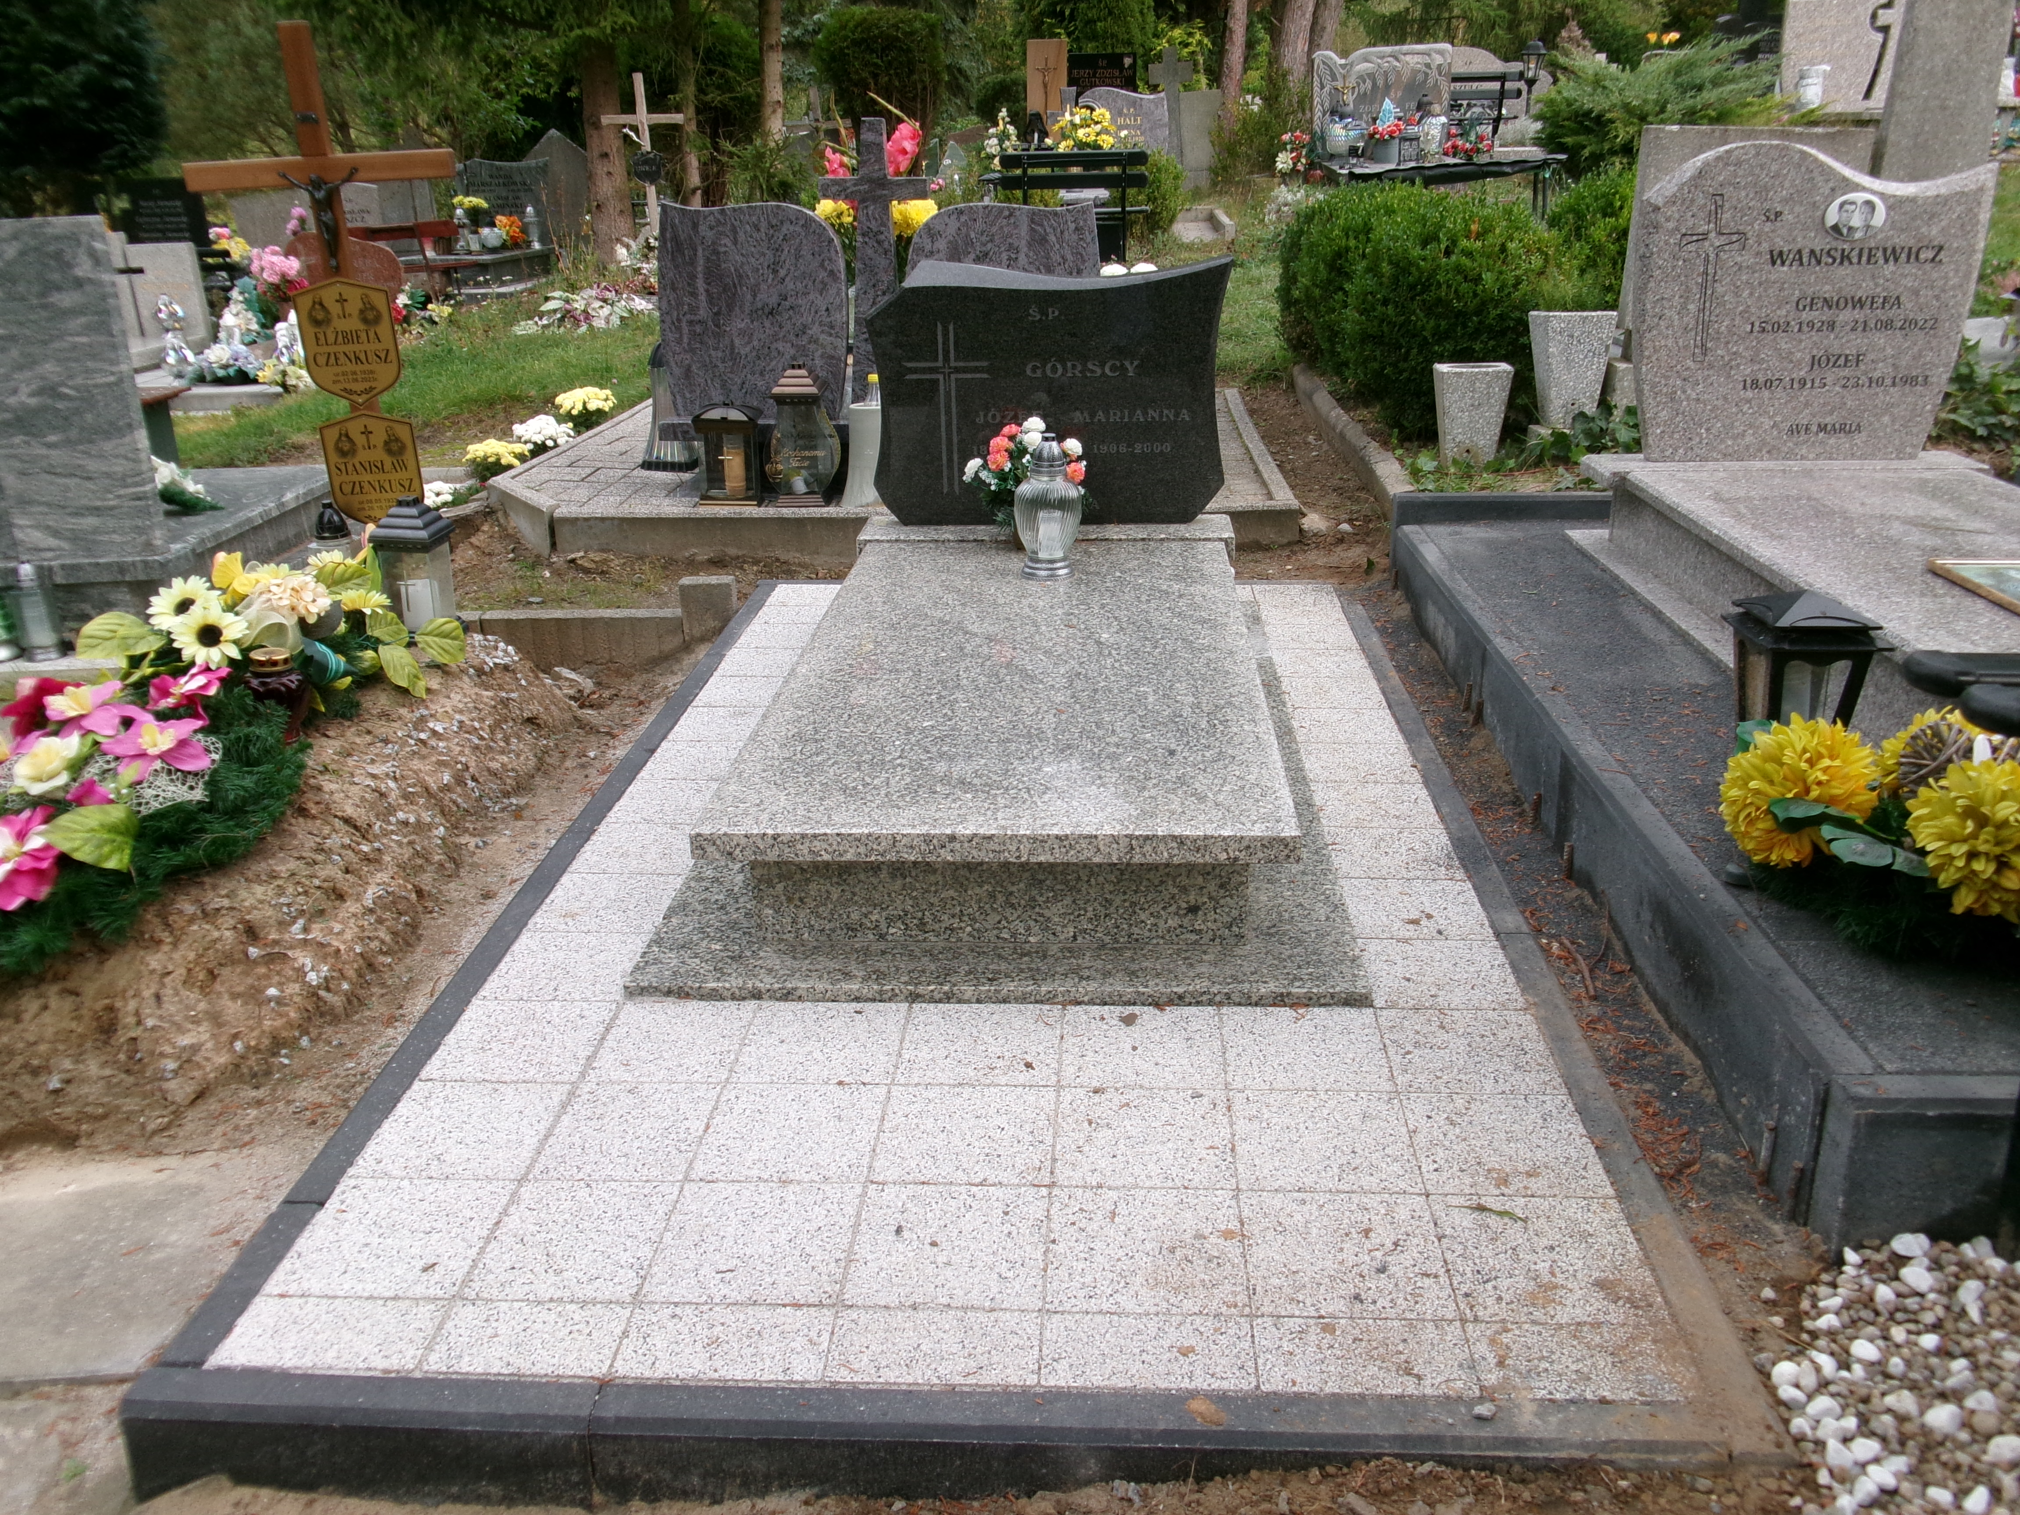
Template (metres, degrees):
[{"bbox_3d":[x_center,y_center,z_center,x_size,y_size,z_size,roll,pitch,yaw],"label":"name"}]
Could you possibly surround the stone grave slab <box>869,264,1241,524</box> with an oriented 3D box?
[{"bbox_3d":[0.111,-1.029,4.592,0.995,0.738,0.110,0,21,4],"label":"stone grave slab"}]

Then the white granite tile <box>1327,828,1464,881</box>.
[{"bbox_3d":[0.755,0.202,3.232,0.243,0.030,0.246,0,21,4],"label":"white granite tile"}]

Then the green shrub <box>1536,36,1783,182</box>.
[{"bbox_3d":[3.134,-3.096,7.848,1.350,0.750,1.100,6,23,19],"label":"green shrub"}]

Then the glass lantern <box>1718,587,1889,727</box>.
[{"bbox_3d":[1.184,-0.123,2.451,0.172,0.265,0.172,1,21,3],"label":"glass lantern"}]

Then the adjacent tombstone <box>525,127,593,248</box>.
[{"bbox_3d":[-3.050,-3.807,10.964,0.500,0.870,0.140,0,21,4],"label":"adjacent tombstone"}]

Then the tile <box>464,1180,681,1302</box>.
[{"bbox_3d":[-0.466,0.530,1.766,0.181,0.027,0.202,0,21,4],"label":"tile"}]

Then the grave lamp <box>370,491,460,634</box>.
[{"bbox_3d":[-1.561,-0.502,4.319,0.181,0.377,0.181,2,21,10],"label":"grave lamp"}]

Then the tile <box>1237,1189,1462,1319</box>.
[{"bbox_3d":[0.426,0.644,2.085,0.248,0.030,0.246,0,21,4],"label":"tile"}]

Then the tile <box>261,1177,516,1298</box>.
[{"bbox_3d":[-0.662,0.530,1.778,0.199,0.027,0.201,0,21,4],"label":"tile"}]

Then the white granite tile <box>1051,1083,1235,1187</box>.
[{"bbox_3d":[0.191,0.556,2.335,0.248,0.030,0.246,0,21,4],"label":"white granite tile"}]

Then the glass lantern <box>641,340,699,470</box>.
[{"bbox_3d":[-1.016,-1.042,4.836,0.142,0.366,0.142,1,21,3],"label":"glass lantern"}]

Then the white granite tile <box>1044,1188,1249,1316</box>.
[{"bbox_3d":[0.140,0.512,1.671,0.200,0.025,0.200,0,21,4],"label":"white granite tile"}]

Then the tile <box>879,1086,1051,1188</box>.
[{"bbox_3d":[-0.050,0.456,1.930,0.206,0.027,0.201,0,21,4],"label":"tile"}]

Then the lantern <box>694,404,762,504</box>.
[{"bbox_3d":[-0.754,-0.811,4.372,0.170,0.262,0.165,-1,21,-2],"label":"lantern"}]

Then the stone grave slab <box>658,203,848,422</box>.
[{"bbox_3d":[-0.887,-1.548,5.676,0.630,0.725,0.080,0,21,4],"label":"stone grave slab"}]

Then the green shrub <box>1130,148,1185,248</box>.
[{"bbox_3d":[1.203,-4.882,14.238,0.660,0.790,0.640,1,21,3],"label":"green shrub"}]

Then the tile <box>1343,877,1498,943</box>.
[{"bbox_3d":[0.739,0.290,2.999,0.243,0.030,0.246,0,21,4],"label":"tile"}]

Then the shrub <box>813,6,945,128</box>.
[{"bbox_3d":[-1.209,-6.290,14.989,1.280,1.300,1.200,-3,21,-3],"label":"shrub"}]

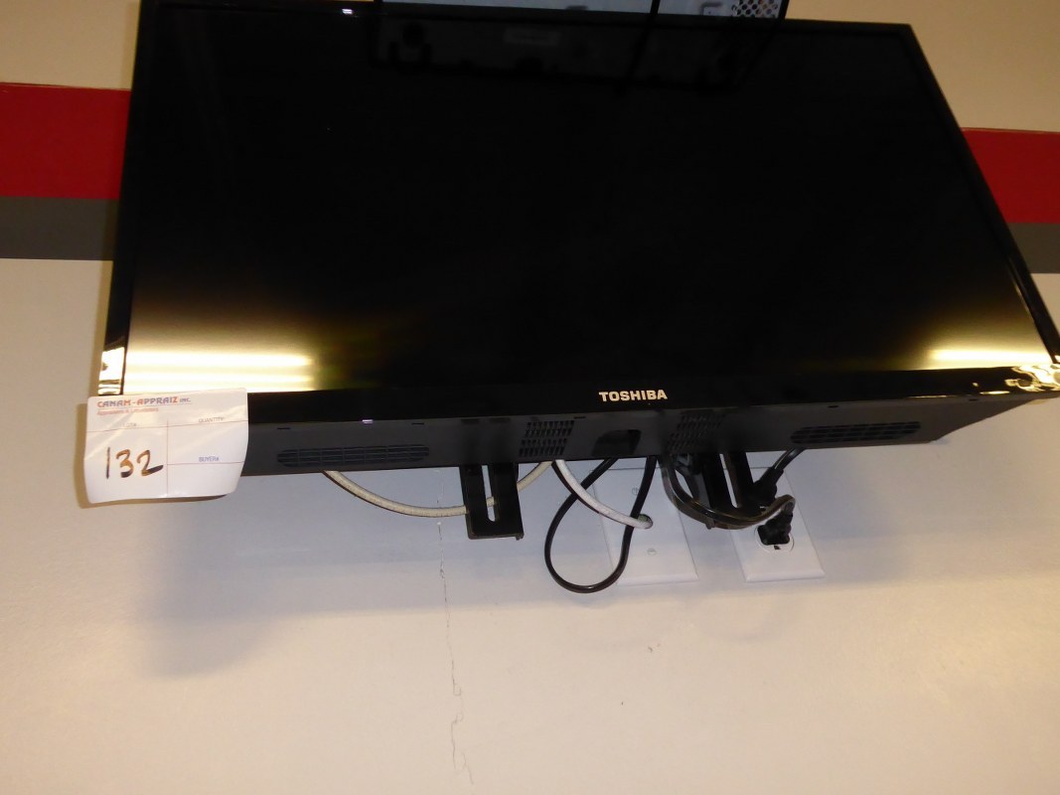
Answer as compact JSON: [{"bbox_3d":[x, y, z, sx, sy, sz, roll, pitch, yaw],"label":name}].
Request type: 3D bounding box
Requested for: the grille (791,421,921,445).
[{"bbox_3d":[0.256,0.026,0.822,0.107,0.006,0.026,-2,-32,-11],"label":"grille"}]

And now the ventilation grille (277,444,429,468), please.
[{"bbox_3d":[-0.127,0.041,0.752,0.108,0.006,0.025,-2,-32,-11],"label":"ventilation grille"}]

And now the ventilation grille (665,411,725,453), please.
[{"bbox_3d":[0.124,0.025,0.788,0.035,0.006,0.057,-2,-32,-11],"label":"ventilation grille"}]

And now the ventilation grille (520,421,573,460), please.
[{"bbox_3d":[0.011,0.029,0.766,0.035,0.006,0.053,-2,-32,-11],"label":"ventilation grille"}]

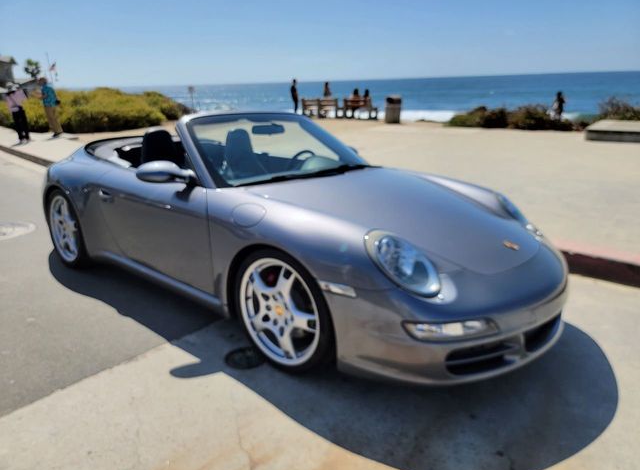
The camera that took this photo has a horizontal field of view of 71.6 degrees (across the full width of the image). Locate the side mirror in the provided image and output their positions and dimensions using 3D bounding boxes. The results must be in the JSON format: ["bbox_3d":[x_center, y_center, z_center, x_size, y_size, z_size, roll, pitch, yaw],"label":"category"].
[{"bbox_3d":[-0.850,-0.347,2.440,0.250,0.125,0.140,-14,21,-40],"label":"side mirror"}]

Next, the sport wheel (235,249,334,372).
[{"bbox_3d":[-0.135,0.340,2.142,0.645,0.640,0.225,13,20,38],"label":"sport wheel"}]

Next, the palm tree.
[{"bbox_3d":[-51.731,-28.372,81.107,2.700,6.604,2.700,-13,22,-29],"label":"palm tree"}]

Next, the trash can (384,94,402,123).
[{"bbox_3d":[2.735,-4.687,16.533,0.610,0.954,0.610,1,19,9],"label":"trash can"}]

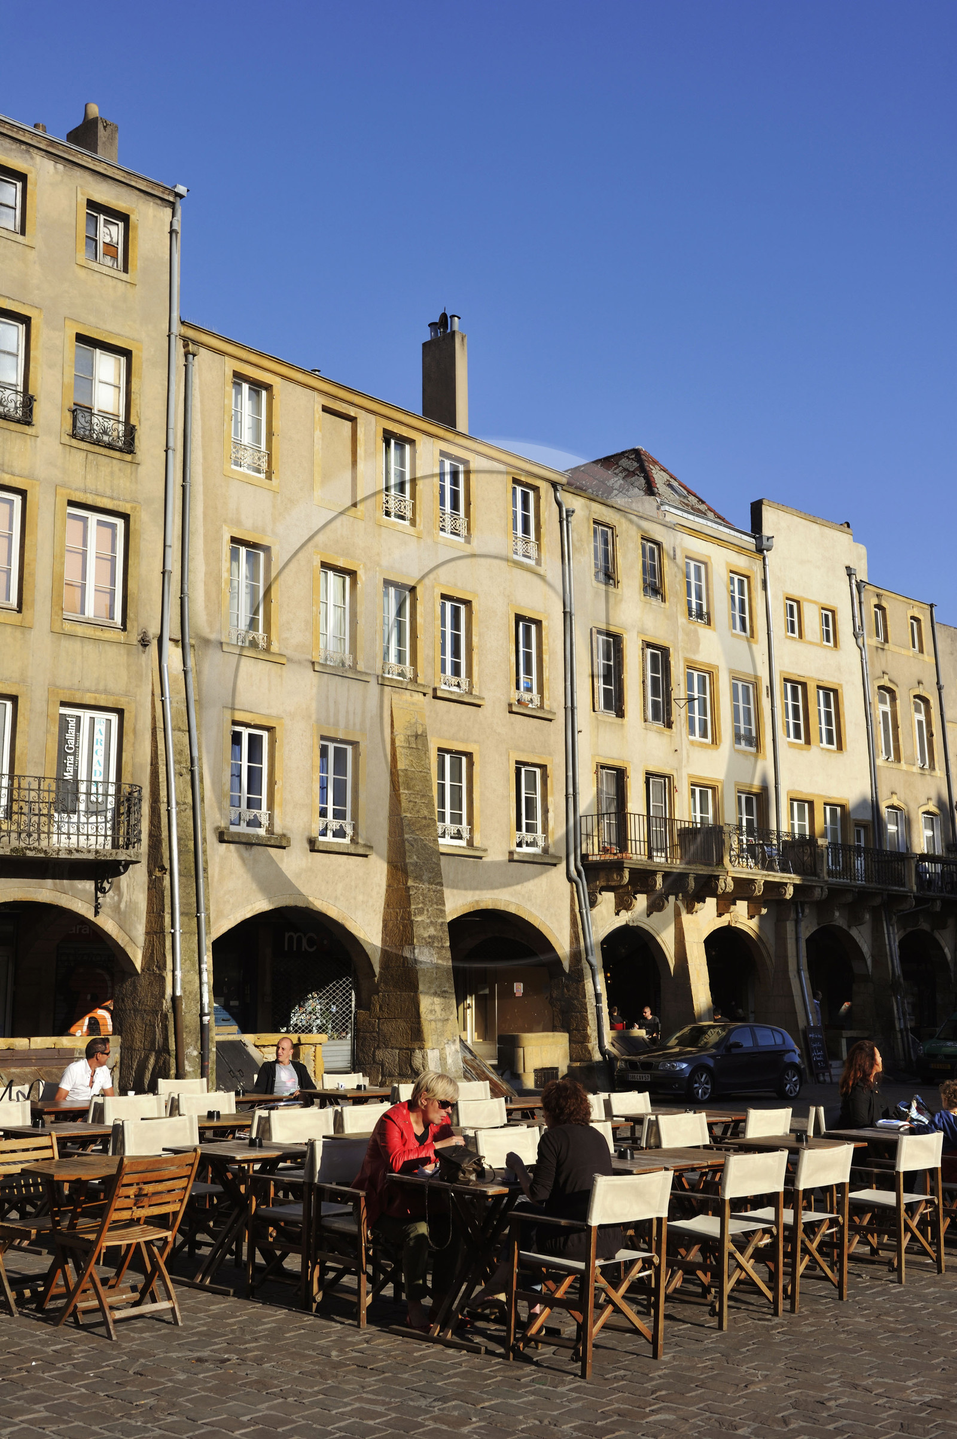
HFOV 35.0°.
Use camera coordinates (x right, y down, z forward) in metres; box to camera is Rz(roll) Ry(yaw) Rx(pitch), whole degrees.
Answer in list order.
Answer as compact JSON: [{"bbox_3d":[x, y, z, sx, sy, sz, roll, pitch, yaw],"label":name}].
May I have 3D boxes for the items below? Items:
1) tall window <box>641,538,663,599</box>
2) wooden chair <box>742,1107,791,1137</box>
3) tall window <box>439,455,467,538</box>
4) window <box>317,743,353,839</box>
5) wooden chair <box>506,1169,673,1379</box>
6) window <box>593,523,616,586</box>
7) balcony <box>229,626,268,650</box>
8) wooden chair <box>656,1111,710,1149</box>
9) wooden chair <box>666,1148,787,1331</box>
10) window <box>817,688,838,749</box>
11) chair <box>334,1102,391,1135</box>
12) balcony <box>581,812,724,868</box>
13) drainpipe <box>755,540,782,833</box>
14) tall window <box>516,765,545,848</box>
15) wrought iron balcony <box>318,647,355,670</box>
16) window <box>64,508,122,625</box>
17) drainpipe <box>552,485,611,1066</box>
[{"bbox_3d":[4.109,-3.589,35.991,0.150,1.348,0.824,-10,-13,43],"label":"tall window"},{"bbox_3d":[2.117,3.539,12.103,0.560,0.870,0.540,9,-14,-41],"label":"wooden chair"},{"bbox_3d":[-0.530,-4.563,31.220,0.180,1.541,0.863,-10,-14,42],"label":"tall window"},{"bbox_3d":[-2.675,1.335,28.388,0.180,1.895,0.951,-10,-14,41],"label":"window"},{"bbox_3d":[0.522,2.570,7.156,0.550,0.860,0.580,9,-15,-42],"label":"wooden chair"},{"bbox_3d":[2.855,-3.793,34.686,0.150,1.353,0.774,-10,-13,43],"label":"window"},{"bbox_3d":[-3.959,-1.395,26.206,0.130,0.279,0.879,-9,-12,40],"label":"balcony"},{"bbox_3d":[1.637,3.284,10.894,0.500,0.870,0.570,-11,-15,42],"label":"wooden chair"},{"bbox_3d":[1.306,2.794,8.263,0.560,0.870,0.540,10,-15,-43],"label":"wooden chair"},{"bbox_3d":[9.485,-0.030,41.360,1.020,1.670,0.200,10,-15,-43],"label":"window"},{"bbox_3d":[-0.651,3.285,11.129,0.500,0.870,0.570,-11,-15,42],"label":"chair"},{"bbox_3d":[3.864,2.693,33.459,1.203,1.000,3.597,-11,-15,44],"label":"balcony"},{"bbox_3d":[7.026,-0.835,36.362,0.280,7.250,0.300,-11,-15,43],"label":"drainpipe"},{"bbox_3d":[1.083,1.827,31.738,0.180,1.718,0.958,-10,-14,42],"label":"tall window"},{"bbox_3d":[-2.602,-1.113,27.768,0.130,0.278,0.898,-9,-12,40],"label":"wrought iron balcony"},{"bbox_3d":[-5.924,-2.356,23.221,0.150,1.669,0.978,-11,-15,43],"label":"window"},{"bbox_3d":[2.235,0.956,32.366,0.850,12.470,0.450,-9,-12,40],"label":"drainpipe"}]

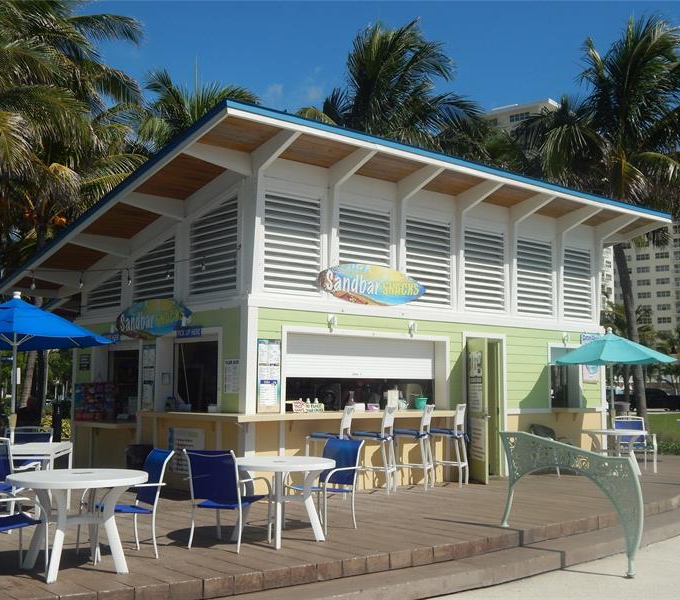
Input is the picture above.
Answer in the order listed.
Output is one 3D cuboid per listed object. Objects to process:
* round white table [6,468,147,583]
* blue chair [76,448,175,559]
[{"bbox_3d":[-2.021,1.717,6.736,1.046,0.722,1.046,0,-6,0],"label":"round white table"},{"bbox_3d":[-1.785,1.710,7.374,0.685,0.861,0.560,4,-6,-31],"label":"blue chair"}]

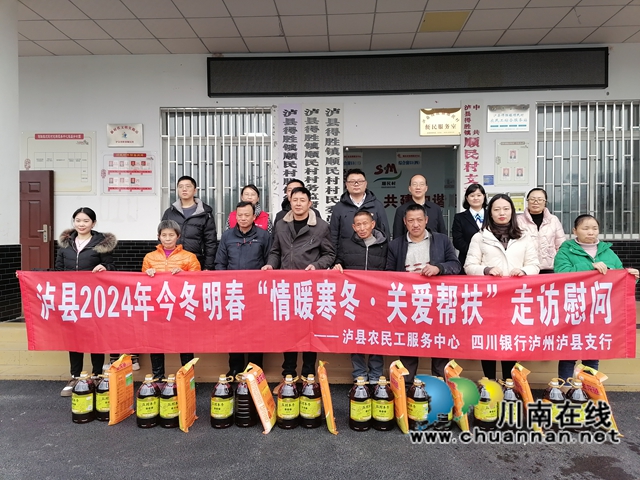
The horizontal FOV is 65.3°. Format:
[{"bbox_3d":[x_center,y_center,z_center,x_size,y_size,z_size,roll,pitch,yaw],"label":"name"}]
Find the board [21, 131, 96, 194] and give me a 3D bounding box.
[{"bbox_3d":[-4.072,-1.193,7.758,1.229,1.002,0.025,0,1,3],"label":"board"}]

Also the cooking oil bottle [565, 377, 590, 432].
[{"bbox_3d":[1.792,1.132,3.451,0.153,0.349,0.153,0,1,28],"label":"cooking oil bottle"}]

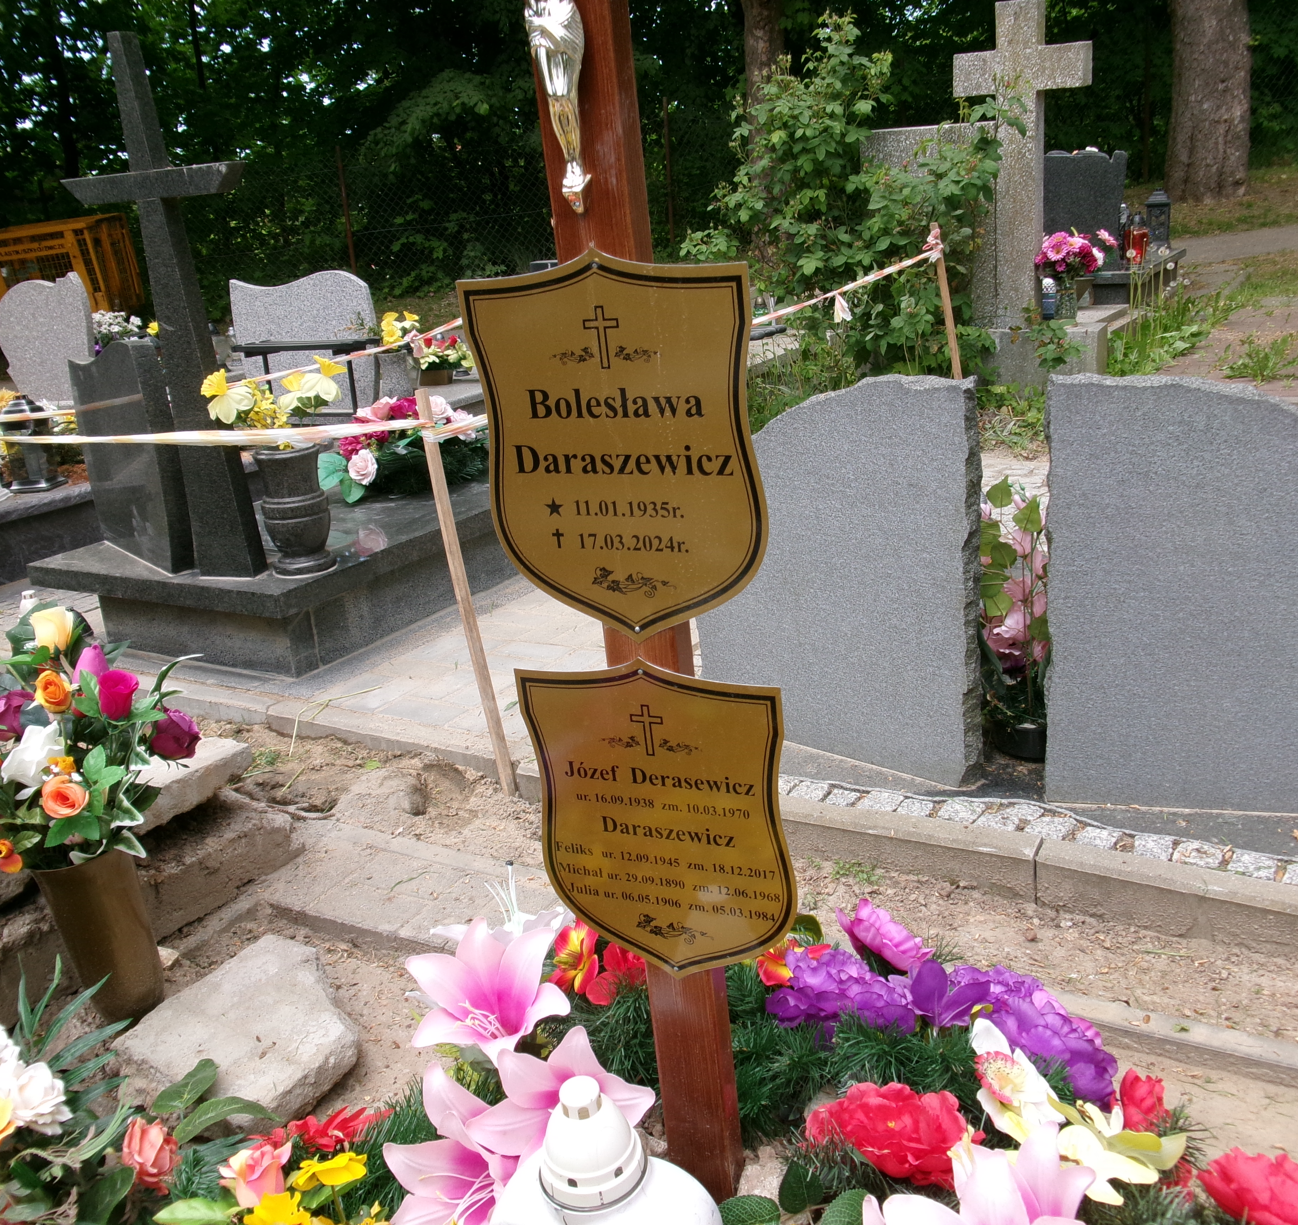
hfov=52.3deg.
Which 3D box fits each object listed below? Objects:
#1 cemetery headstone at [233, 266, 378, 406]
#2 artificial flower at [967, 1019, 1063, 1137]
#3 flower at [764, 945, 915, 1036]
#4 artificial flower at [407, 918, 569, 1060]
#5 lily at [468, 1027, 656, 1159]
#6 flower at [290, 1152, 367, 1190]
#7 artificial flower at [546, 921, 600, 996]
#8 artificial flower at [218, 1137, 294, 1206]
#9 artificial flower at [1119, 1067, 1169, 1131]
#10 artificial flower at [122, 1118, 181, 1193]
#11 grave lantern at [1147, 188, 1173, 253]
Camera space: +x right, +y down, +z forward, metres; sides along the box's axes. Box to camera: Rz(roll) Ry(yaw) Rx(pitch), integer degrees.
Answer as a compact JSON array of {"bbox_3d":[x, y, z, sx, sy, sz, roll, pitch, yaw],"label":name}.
[{"bbox_3d":[-1.705,-1.348,6.600,0.870,0.700,0.070,4,20,26],"label":"cemetery headstone"},{"bbox_3d":[0.362,0.458,1.300,0.085,0.105,0.070,8,22,36],"label":"artificial flower"},{"bbox_3d":[0.221,0.439,1.540,0.165,0.070,0.120,5,19,5],"label":"flower"},{"bbox_3d":[-0.169,0.398,1.410,0.170,0.145,0.100,-7,-7,-4],"label":"artificial flower"},{"bbox_3d":[-0.083,0.467,1.270,0.170,0.115,0.125,-7,18,-6],"label":"lily"},{"bbox_3d":[-0.300,0.522,1.240,0.066,0.028,0.048,-11,19,-18],"label":"flower"},{"bbox_3d":[-0.089,0.402,1.540,0.070,0.085,0.050,1,4,19],"label":"artificial flower"},{"bbox_3d":[-0.357,0.509,1.200,0.062,0.058,0.055,-12,19,-21],"label":"artificial flower"},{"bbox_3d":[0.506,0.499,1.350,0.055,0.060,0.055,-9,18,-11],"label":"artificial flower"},{"bbox_3d":[-0.476,0.516,1.260,0.054,0.056,0.054,-14,20,-25],"label":"artificial flower"},{"bbox_3d":[3.015,-2.312,7.800,0.145,0.380,0.145,1,19,18],"label":"grave lantern"}]

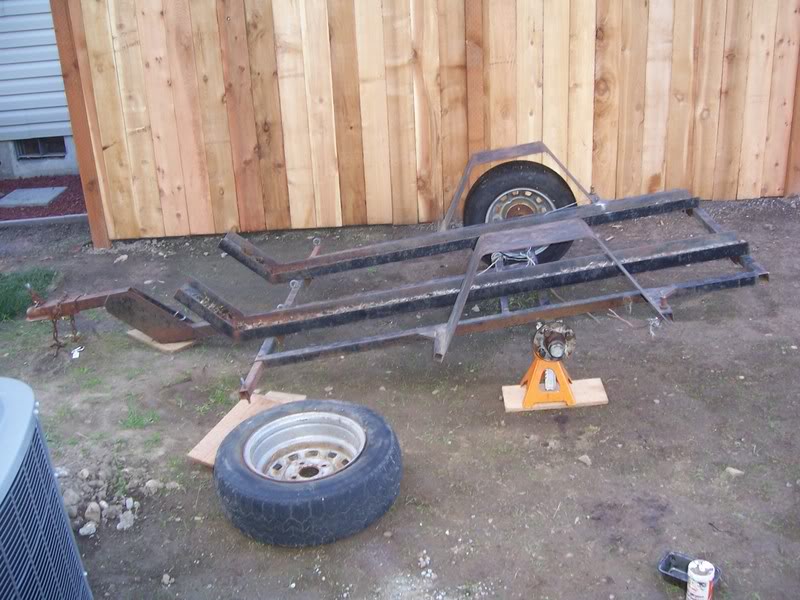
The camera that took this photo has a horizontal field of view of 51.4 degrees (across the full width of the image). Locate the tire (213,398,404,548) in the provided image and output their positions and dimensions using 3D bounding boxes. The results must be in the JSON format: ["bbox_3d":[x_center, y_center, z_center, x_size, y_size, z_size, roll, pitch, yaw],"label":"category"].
[{"bbox_3d":[-0.281,0.518,2.578,0.561,0.173,0.561,-4,24,0],"label":"tire"}]

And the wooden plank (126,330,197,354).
[{"bbox_3d":[-1.019,0.158,3.621,0.303,0.022,0.165,15,29,36],"label":"wooden plank"}]

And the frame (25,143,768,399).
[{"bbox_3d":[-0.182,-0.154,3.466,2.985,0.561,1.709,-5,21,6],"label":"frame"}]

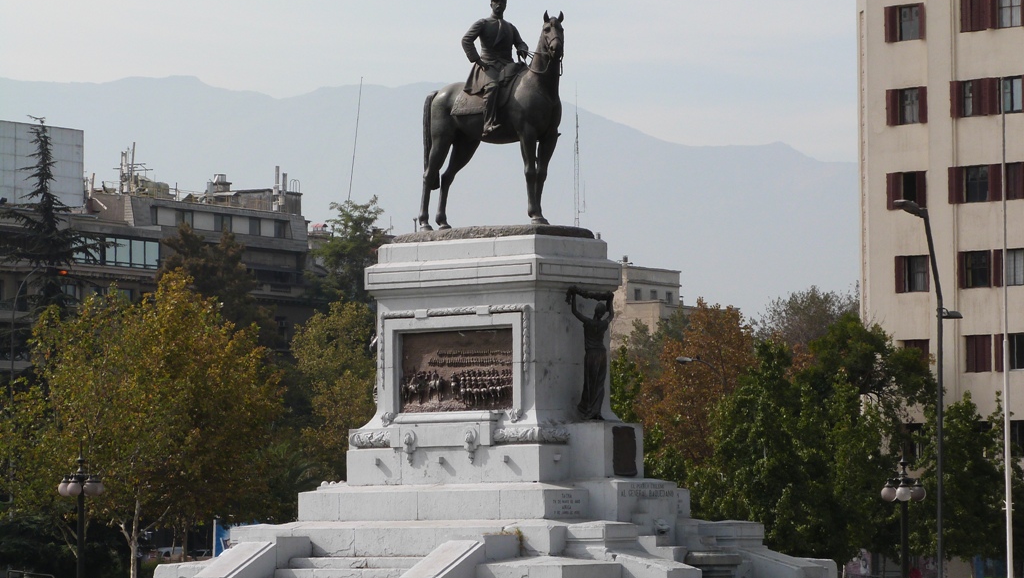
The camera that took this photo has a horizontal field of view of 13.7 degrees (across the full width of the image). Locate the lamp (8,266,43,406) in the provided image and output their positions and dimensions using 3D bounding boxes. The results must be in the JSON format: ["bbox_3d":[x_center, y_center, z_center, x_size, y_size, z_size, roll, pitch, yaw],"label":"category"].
[{"bbox_3d":[-16.492,4.851,145.000,1.400,11.300,0.350,0,-4,0],"label":"lamp"}]

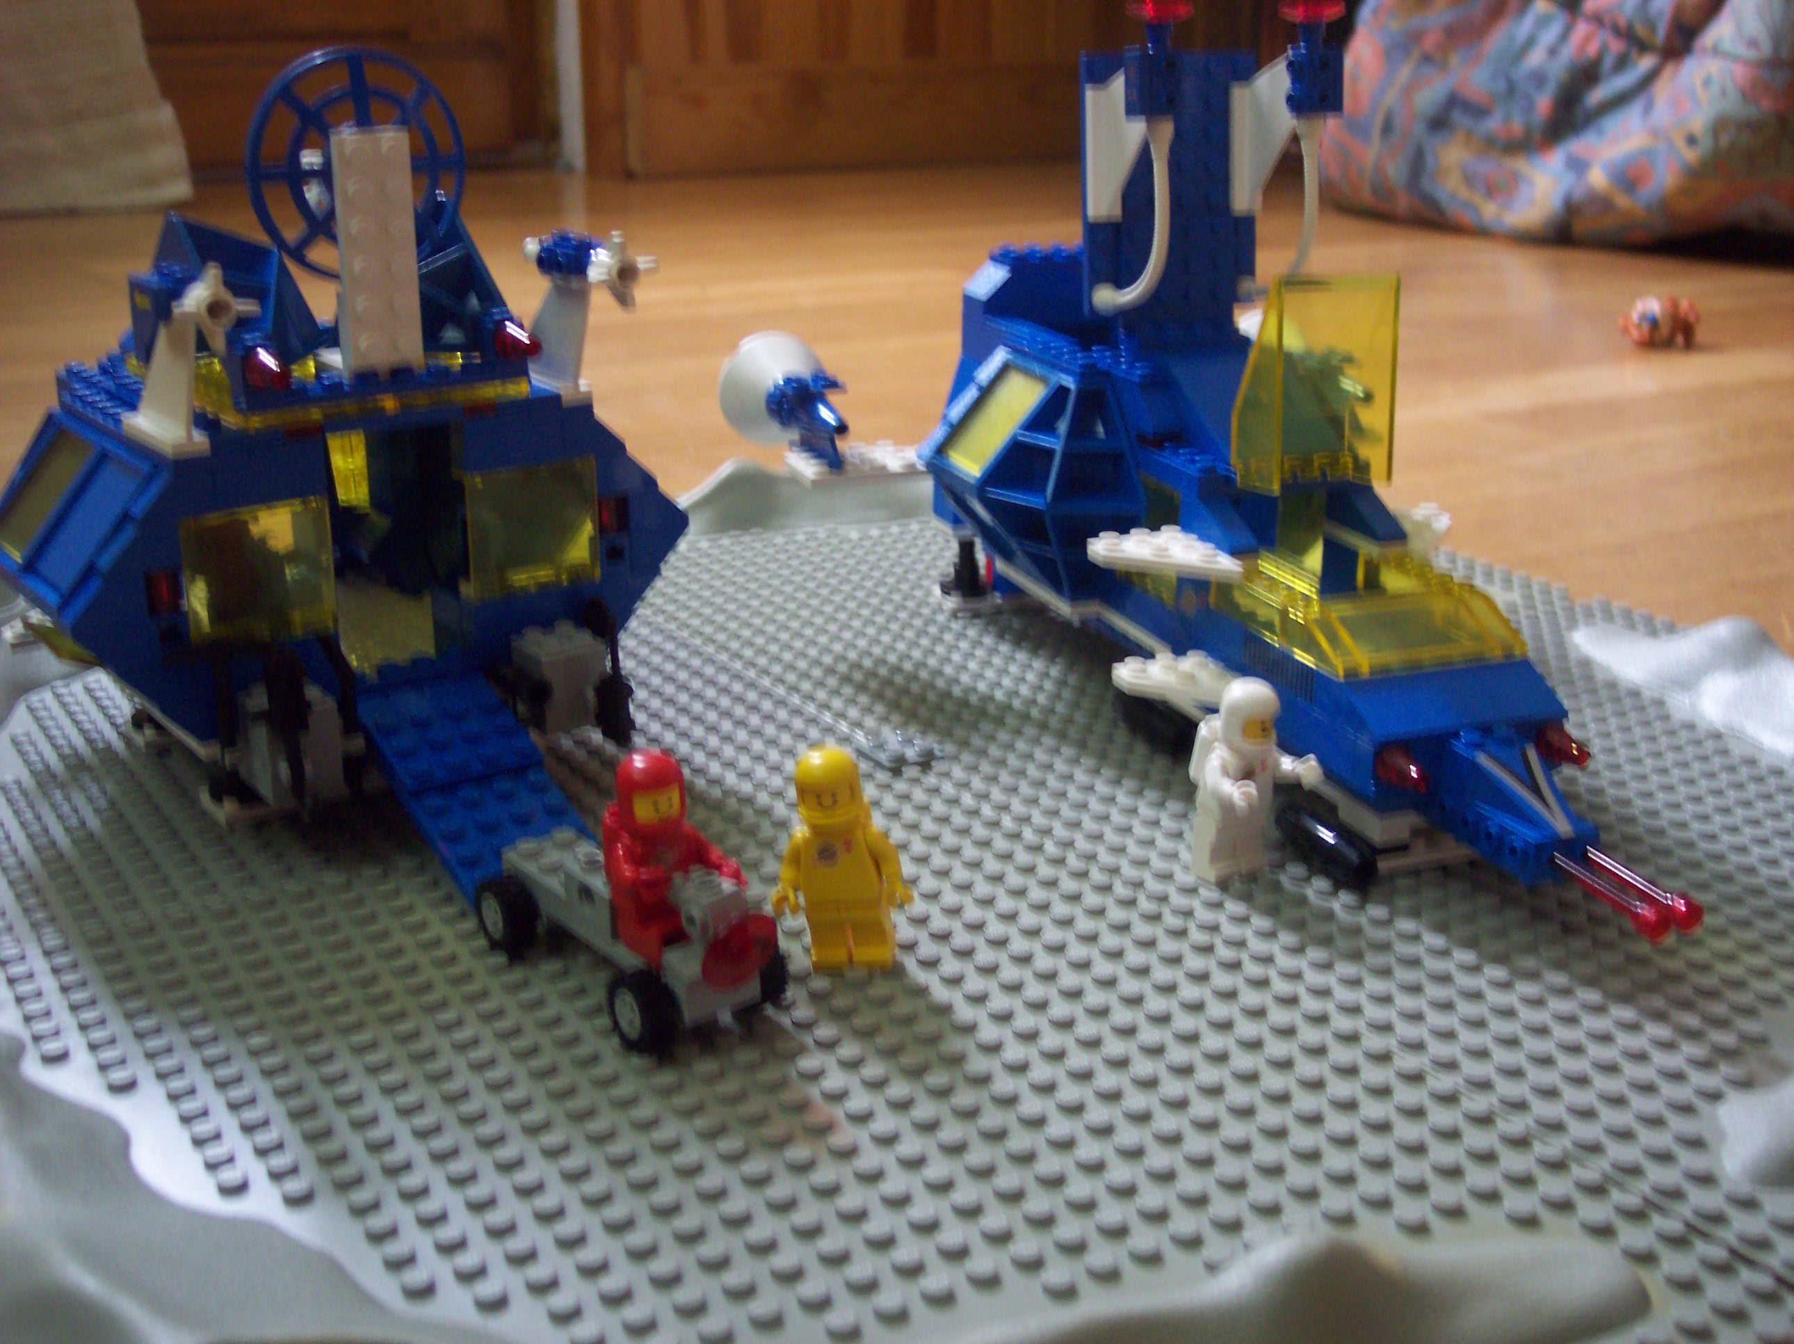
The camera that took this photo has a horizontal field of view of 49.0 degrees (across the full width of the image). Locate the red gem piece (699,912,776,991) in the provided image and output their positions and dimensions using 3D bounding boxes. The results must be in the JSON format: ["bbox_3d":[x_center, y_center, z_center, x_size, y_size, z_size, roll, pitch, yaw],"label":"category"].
[{"bbox_3d":[-0.028,0.048,0.342,0.016,0.016,0.005,-16,46,-40],"label":"red gem piece"}]

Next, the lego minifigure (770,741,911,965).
[{"bbox_3d":[-0.011,0.036,0.374,0.026,0.043,0.016,-3,18,13],"label":"lego minifigure"}]

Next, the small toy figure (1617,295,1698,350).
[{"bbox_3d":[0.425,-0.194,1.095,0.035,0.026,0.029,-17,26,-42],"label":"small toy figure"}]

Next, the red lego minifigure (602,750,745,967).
[{"bbox_3d":[-0.044,0.032,0.358,0.023,0.036,0.022,-16,25,-39],"label":"red lego minifigure"}]

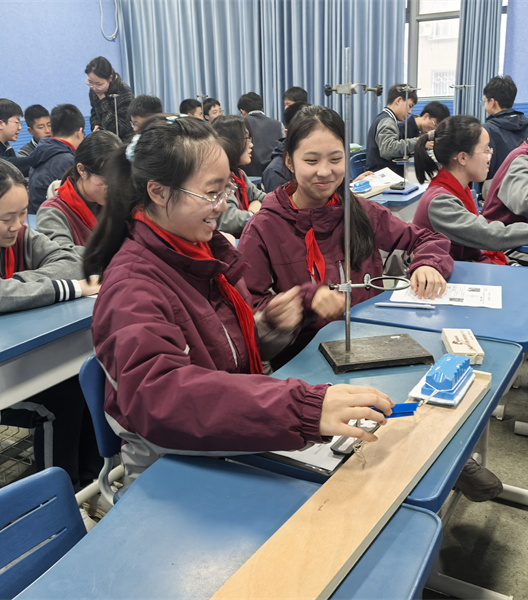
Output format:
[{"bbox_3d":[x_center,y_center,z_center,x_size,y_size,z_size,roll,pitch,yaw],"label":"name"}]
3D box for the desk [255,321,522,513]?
[{"bbox_3d":[0.231,0.525,1.271,0.450,0.750,0.645,7,20,25],"label":"desk"}]

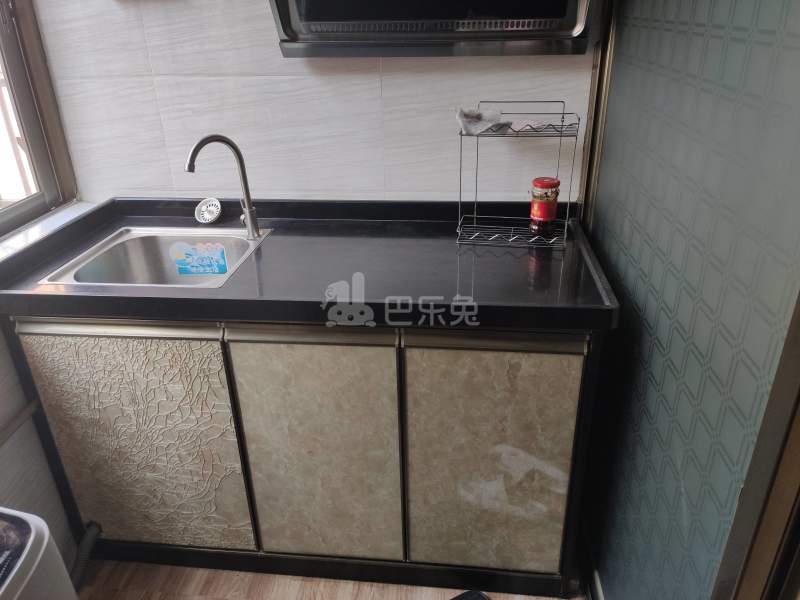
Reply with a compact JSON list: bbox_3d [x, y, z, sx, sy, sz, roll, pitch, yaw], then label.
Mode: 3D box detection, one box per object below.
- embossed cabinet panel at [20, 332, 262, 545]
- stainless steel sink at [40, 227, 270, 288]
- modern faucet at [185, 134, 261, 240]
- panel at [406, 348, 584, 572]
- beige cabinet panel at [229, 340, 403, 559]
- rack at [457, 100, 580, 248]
[{"bbox_3d":[-0.606,0.356,1.450,0.463,0.619,0.020,1,26,6],"label":"embossed cabinet panel"},{"bbox_3d":[-0.567,-0.033,1.502,0.430,0.180,0.380,1,26,6],"label":"stainless steel sink"},{"bbox_3d":[-0.434,-0.266,1.465,0.165,0.272,0.055,-23,33,-38],"label":"modern faucet"},{"bbox_3d":[0.201,0.379,1.362,0.364,0.617,0.020,1,26,6],"label":"panel"},{"bbox_3d":[-0.178,0.350,1.395,0.363,0.657,0.020,1,26,6],"label":"beige cabinet panel"},{"bbox_3d":[0.280,-0.302,1.439,0.265,0.322,0.135,3,26,10],"label":"rack"}]

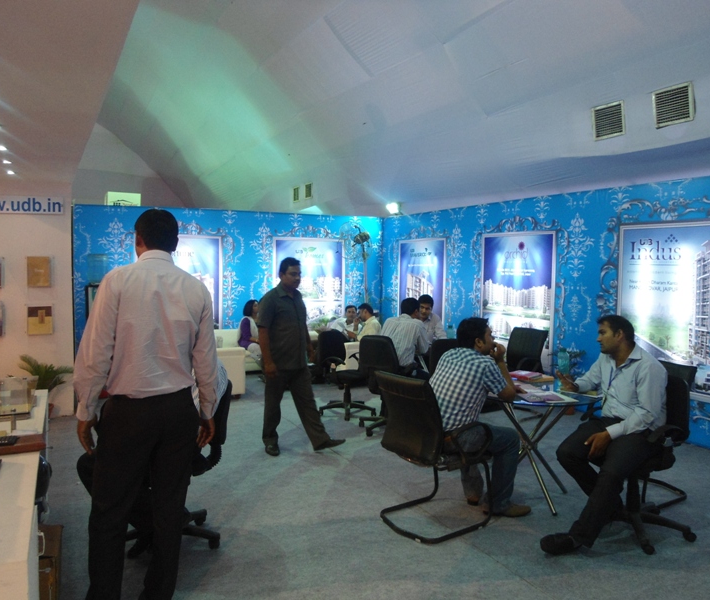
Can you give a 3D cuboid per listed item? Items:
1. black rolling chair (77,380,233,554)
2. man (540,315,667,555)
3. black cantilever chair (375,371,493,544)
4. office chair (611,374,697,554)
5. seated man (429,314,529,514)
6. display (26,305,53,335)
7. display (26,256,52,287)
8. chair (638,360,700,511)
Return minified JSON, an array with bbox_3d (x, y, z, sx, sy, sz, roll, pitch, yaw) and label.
[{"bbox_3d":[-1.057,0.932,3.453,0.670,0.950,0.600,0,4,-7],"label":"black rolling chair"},{"bbox_3d":[1.451,0.757,3.580,0.820,1.320,0.600,-1,4,-24],"label":"man"},{"bbox_3d":[0.538,0.928,3.828,0.590,0.930,0.550,-2,5,-36],"label":"black cantilever chair"},{"bbox_3d":[1.693,0.943,3.663,0.600,0.940,0.590,-1,4,-24],"label":"office chair"},{"bbox_3d":[0.784,0.752,3.931,0.740,1.270,0.540,-2,5,-31],"label":"seated man"},{"bbox_3d":[-3.165,0.204,6.042,0.236,0.298,0.040,-1,4,-25],"label":"display"},{"bbox_3d":[-3.158,-0.280,6.010,0.226,0.300,0.040,-1,4,-25],"label":"display"},{"bbox_3d":[1.993,0.910,4.252,0.600,0.930,0.560,-2,4,-26],"label":"chair"}]

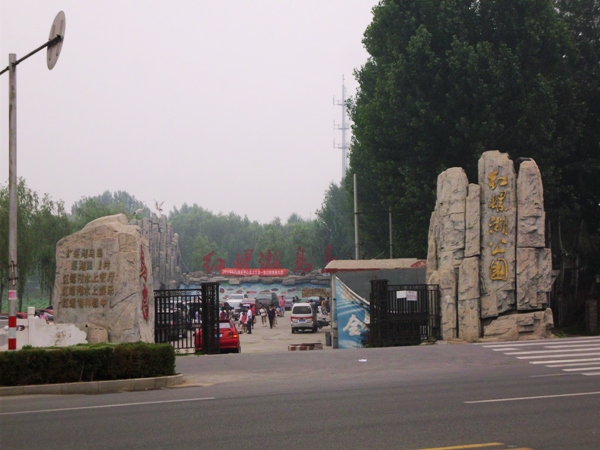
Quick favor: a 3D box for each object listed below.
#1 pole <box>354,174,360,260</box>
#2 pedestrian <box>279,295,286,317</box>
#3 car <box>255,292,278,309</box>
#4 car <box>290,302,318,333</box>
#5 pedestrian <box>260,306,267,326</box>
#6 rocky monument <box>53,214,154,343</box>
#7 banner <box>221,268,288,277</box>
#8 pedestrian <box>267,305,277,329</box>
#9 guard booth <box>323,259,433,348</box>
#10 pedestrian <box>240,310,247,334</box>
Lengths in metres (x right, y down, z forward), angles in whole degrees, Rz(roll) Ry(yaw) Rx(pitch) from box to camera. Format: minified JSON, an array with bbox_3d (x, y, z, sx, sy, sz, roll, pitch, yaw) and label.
[{"bbox_3d":[3.296,1.725,71.914,0.240,9.200,0.240,-1,-1,0],"label":"pole"},{"bbox_3d":[-1.378,6.566,102.000,0.520,1.670,0.320,0,-1,0],"label":"pedestrian"},{"bbox_3d":[-2.834,6.726,108.000,1.620,1.820,4.100,0,-1,10],"label":"car"},{"bbox_3d":[0.241,6.075,82.300,1.520,1.880,3.800,0,-1,4],"label":"car"},{"bbox_3d":[-2.553,6.418,89.000,0.500,1.510,0.320,0,-1,0],"label":"pedestrian"},{"bbox_3d":[-7.017,2.112,45.300,3.400,4.850,1.900,0,-1,5],"label":"rocky monument"},{"bbox_3d":[-4.557,4.655,124.000,6.400,0.680,0.060,0,-1,0],"label":"banner"},{"bbox_3d":[-1.897,6.134,84.500,0.550,1.620,0.350,0,-1,0],"label":"pedestrian"},{"bbox_3d":[3.246,3.165,50.700,4.700,3.500,3.000,0,-1,-8],"label":"guard booth"},{"bbox_3d":[-3.541,6.152,80.000,0.420,1.390,0.300,0,-1,18],"label":"pedestrian"}]

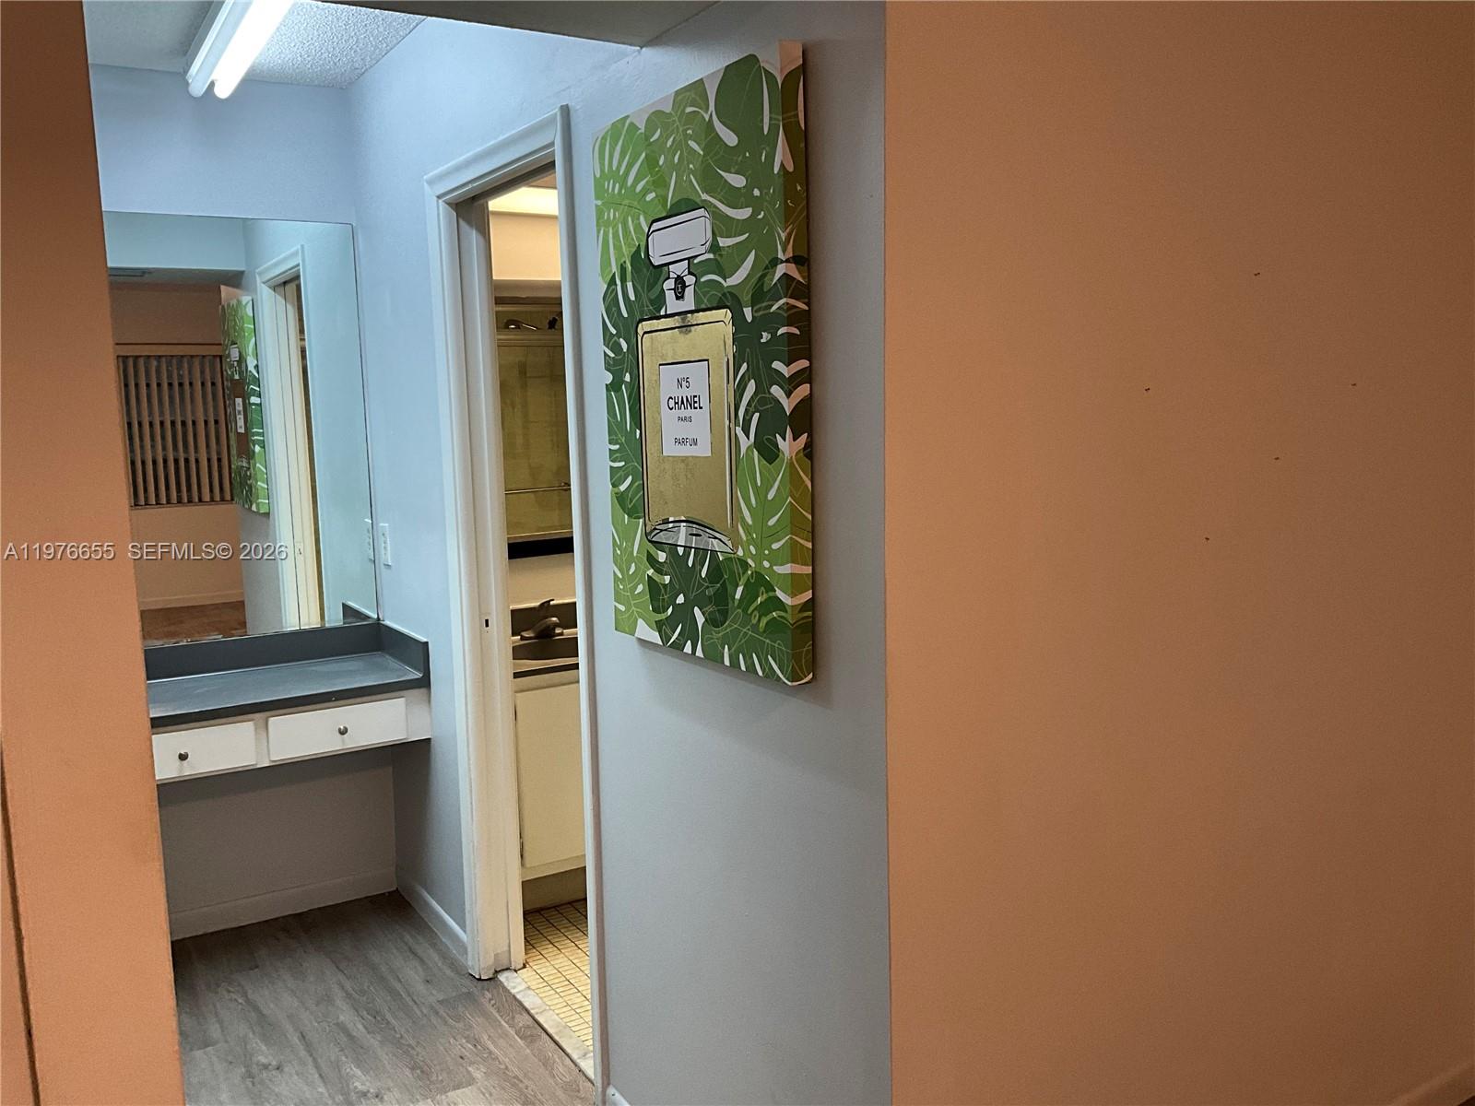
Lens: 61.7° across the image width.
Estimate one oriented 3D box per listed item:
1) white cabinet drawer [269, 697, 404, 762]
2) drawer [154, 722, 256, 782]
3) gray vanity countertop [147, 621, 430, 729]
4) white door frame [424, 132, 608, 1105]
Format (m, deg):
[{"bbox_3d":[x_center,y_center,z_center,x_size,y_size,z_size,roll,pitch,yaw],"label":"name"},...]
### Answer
[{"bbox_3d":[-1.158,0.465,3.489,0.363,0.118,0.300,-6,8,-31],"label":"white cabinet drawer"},{"bbox_3d":[-1.500,0.500,3.287,0.363,0.118,0.300,-6,8,-31],"label":"drawer"},{"bbox_3d":[-1.369,0.337,3.438,0.900,0.131,0.453,-6,8,-31],"label":"gray vanity countertop"},{"bbox_3d":[-0.466,0.138,2.879,0.143,2.090,0.860,-6,8,-31],"label":"white door frame"}]

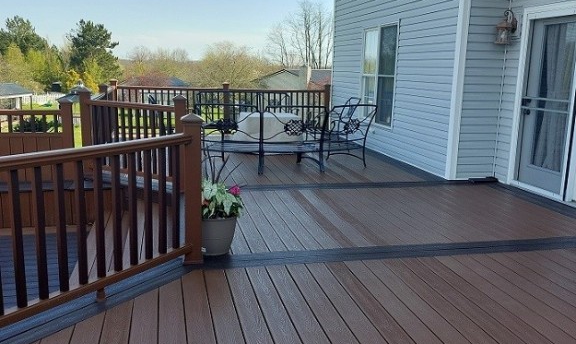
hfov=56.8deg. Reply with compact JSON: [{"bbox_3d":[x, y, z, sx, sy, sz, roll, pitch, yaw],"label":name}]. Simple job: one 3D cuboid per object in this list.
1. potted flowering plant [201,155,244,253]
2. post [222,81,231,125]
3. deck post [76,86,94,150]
[{"bbox_3d":[-0.564,0.220,3.993,0.400,0.760,0.400,-1,12,-13],"label":"potted flowering plant"},{"bbox_3d":[-1.247,-1.305,10.809,0.140,1.050,0.140,-1,12,-13],"label":"post"},{"bbox_3d":[-2.455,-0.493,6.510,0.140,1.090,0.140,-1,12,-13],"label":"deck post"}]

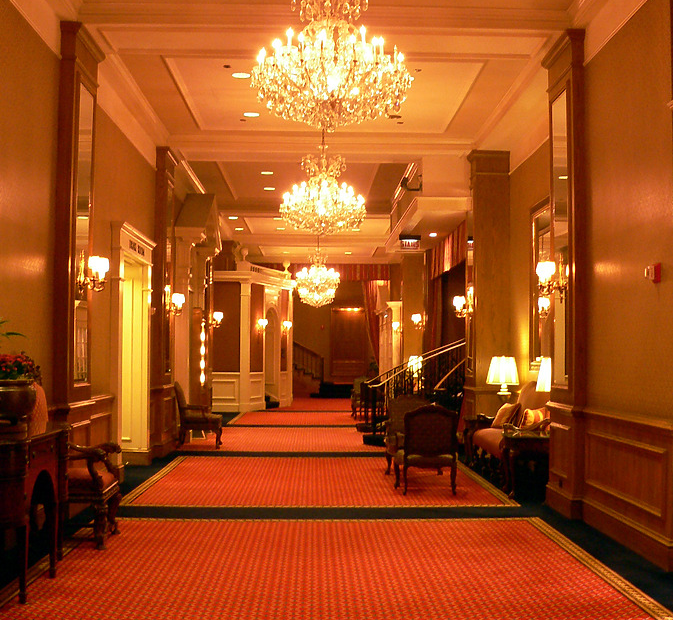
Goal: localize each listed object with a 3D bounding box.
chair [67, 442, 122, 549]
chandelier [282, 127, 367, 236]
[{"bbox_3d":[-2.133,1.236,7.526,0.743,1.245,0.705,0,-3,-1],"label":"chair"},{"bbox_3d":[-0.162,-1.827,11.829,1.079,1.727,1.079,0,-3,-1],"label":"chandelier"}]

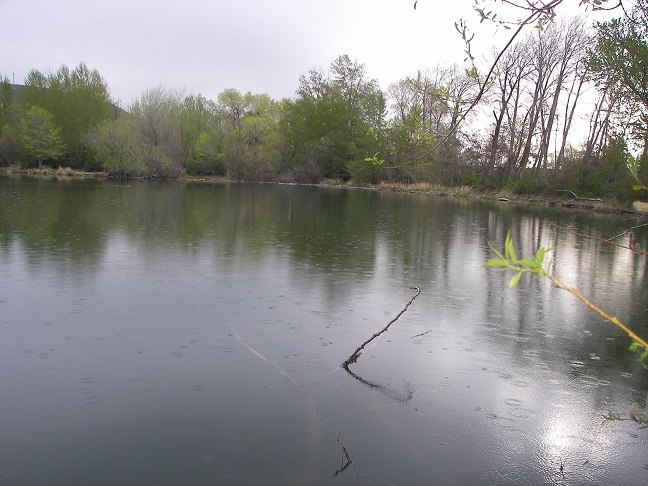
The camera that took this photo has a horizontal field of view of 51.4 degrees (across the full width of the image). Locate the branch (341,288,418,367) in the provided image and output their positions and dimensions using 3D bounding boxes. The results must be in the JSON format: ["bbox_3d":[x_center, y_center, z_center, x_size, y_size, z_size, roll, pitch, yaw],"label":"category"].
[{"bbox_3d":[0.590,0.850,6.850,1.150,0.600,0.200,-3,8,-38],"label":"branch"}]

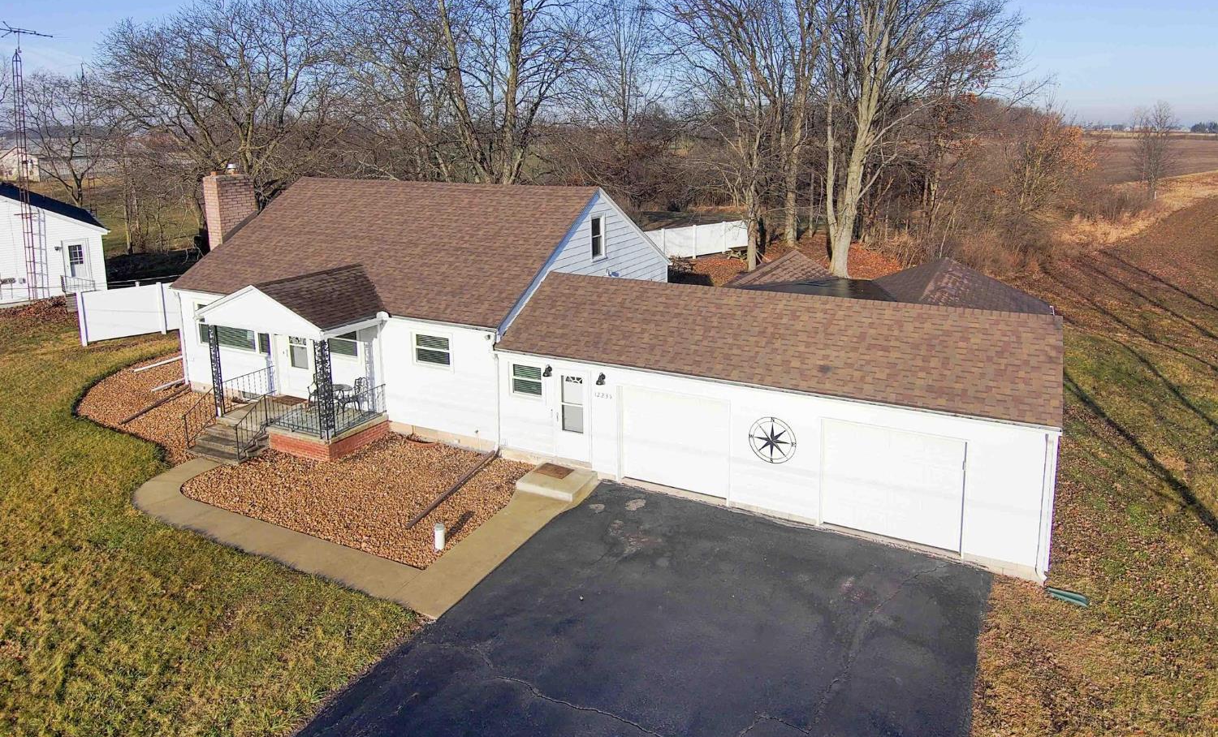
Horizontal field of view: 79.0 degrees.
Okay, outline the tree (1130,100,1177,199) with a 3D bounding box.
[{"bbox_3d":[63.723,-25.607,86.402,5.343,10.882,5.120,11,21,34],"label":"tree"}]

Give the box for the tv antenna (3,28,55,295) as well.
[{"bbox_3d":[-25.741,-8.872,32.757,2.321,11.867,1.700,1,17,6],"label":"tv antenna"}]

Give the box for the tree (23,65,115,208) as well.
[{"bbox_3d":[-51.266,-21.516,70.063,8.231,13.191,7.889,-12,21,-33],"label":"tree"}]

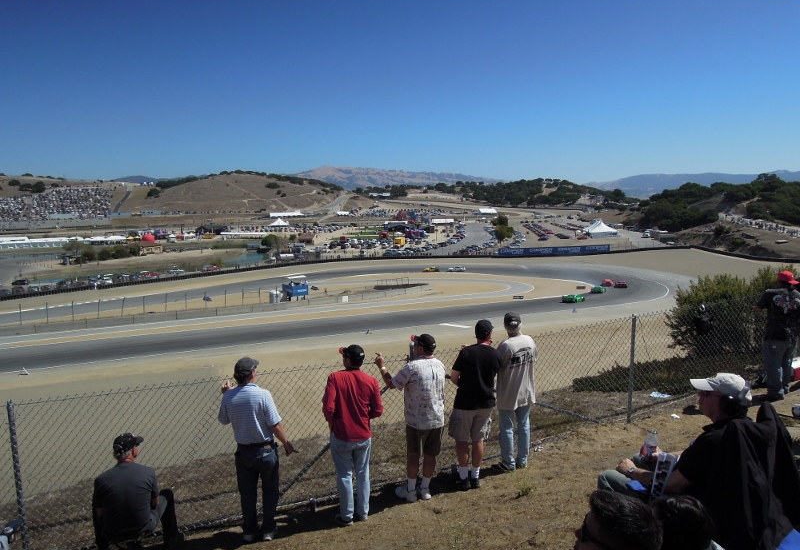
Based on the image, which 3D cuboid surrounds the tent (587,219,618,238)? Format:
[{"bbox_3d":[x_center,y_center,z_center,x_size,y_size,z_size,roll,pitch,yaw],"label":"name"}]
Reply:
[{"bbox_3d":[94.500,-21.900,260.000,12.800,7.000,16.500,1,8,9],"label":"tent"}]

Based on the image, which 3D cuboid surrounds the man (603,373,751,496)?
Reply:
[{"bbox_3d":[1.440,1.050,2.960,0.840,1.200,0.580,7,11,43],"label":"man"}]

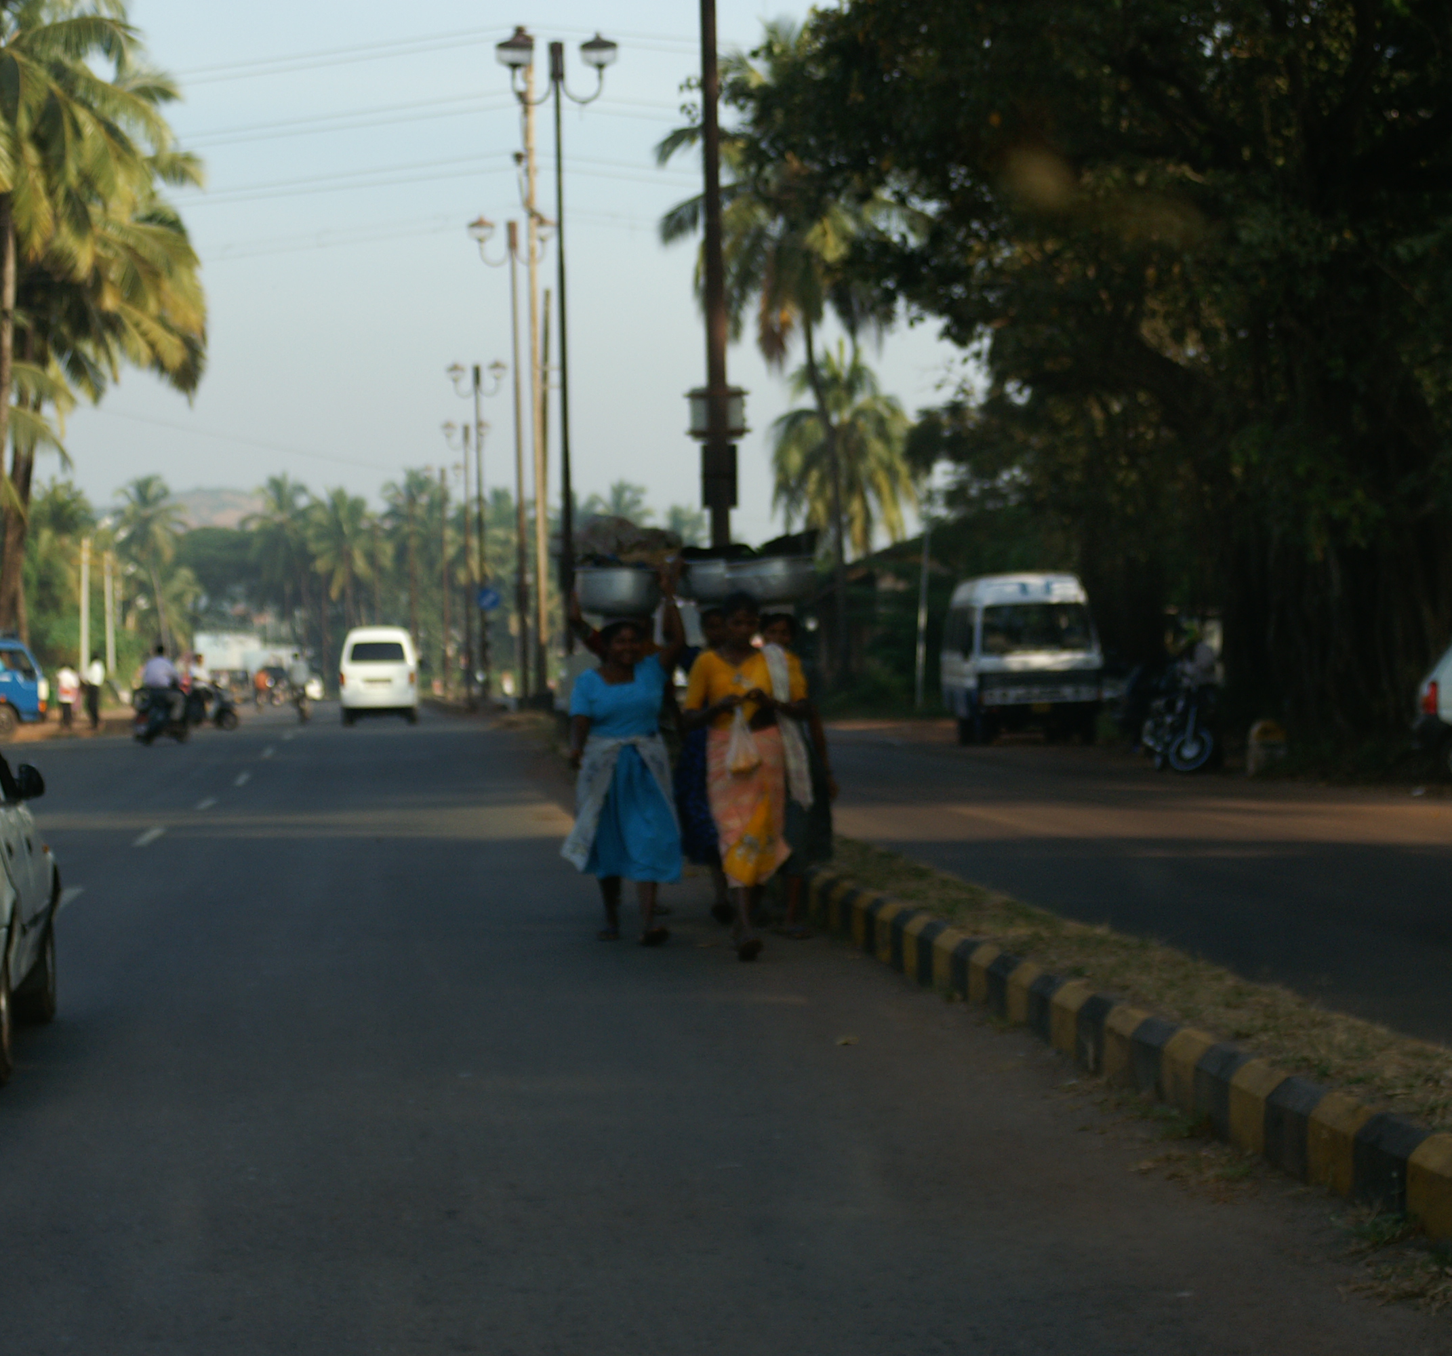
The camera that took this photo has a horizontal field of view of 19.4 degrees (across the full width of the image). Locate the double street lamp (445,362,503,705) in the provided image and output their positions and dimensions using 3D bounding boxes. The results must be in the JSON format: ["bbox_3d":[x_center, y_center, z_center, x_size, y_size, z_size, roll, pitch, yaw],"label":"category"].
[{"bbox_3d":[-6.914,-4.076,120.000,1.650,9.600,0.500,-1,0,-5],"label":"double street lamp"}]

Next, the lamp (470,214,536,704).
[{"bbox_3d":[-4.001,-4.216,82.000,1.650,9.400,0.500,-1,0,-5],"label":"lamp"}]

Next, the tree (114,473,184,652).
[{"bbox_3d":[-30.615,-5.320,225.000,4.200,11.200,4.200,-1,0,-5],"label":"tree"}]

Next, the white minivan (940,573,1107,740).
[{"bbox_3d":[4.270,-0.280,61.600,1.780,2.380,4.600,-1,0,-4],"label":"white minivan"}]

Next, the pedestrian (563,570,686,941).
[{"bbox_3d":[-0.485,0.372,20.200,0.600,1.790,0.480,-1,0,-2],"label":"pedestrian"}]

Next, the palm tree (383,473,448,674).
[{"bbox_3d":[-19.908,-6.636,272.000,5.000,13.300,5.000,-1,0,-5],"label":"palm tree"}]

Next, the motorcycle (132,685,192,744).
[{"bbox_3d":[-9.023,0.549,68.000,0.680,1.050,1.800,-1,0,14],"label":"motorcycle"}]

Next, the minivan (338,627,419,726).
[{"bbox_3d":[-6.832,-0.047,83.500,1.470,1.880,3.600,-1,0,-4],"label":"minivan"}]

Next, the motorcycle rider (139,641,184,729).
[{"bbox_3d":[-9.035,0.115,68.000,0.600,1.350,0.750,-1,0,18],"label":"motorcycle rider"}]

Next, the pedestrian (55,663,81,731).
[{"bbox_3d":[-14.744,0.410,95.000,0.550,1.520,0.400,-1,0,-6],"label":"pedestrian"}]

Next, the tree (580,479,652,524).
[{"bbox_3d":[-6.261,-5.855,240.000,4.300,10.800,4.300,-1,0,-5],"label":"tree"}]

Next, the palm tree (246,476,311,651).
[{"bbox_3d":[-28.636,-6.534,272.000,4.900,13.200,4.900,-1,0,-5],"label":"palm tree"}]

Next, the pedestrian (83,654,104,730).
[{"bbox_3d":[-14.063,0.319,94.500,0.500,1.670,0.380,-1,0,-45],"label":"pedestrian"}]

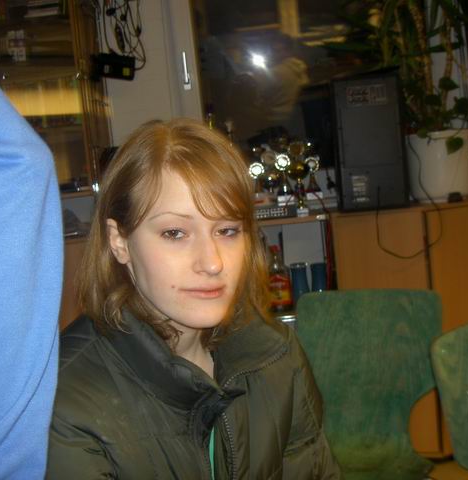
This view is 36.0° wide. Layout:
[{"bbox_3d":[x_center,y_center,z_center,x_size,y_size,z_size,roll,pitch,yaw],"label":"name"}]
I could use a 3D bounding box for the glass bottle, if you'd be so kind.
[{"bbox_3d":[0.176,0.146,2.762,0.088,0.257,0.080,-5,6,5],"label":"glass bottle"}]

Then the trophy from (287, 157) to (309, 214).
[{"bbox_3d":[0.239,-0.204,2.690,0.073,0.211,0.070,-5,6,5],"label":"trophy"}]

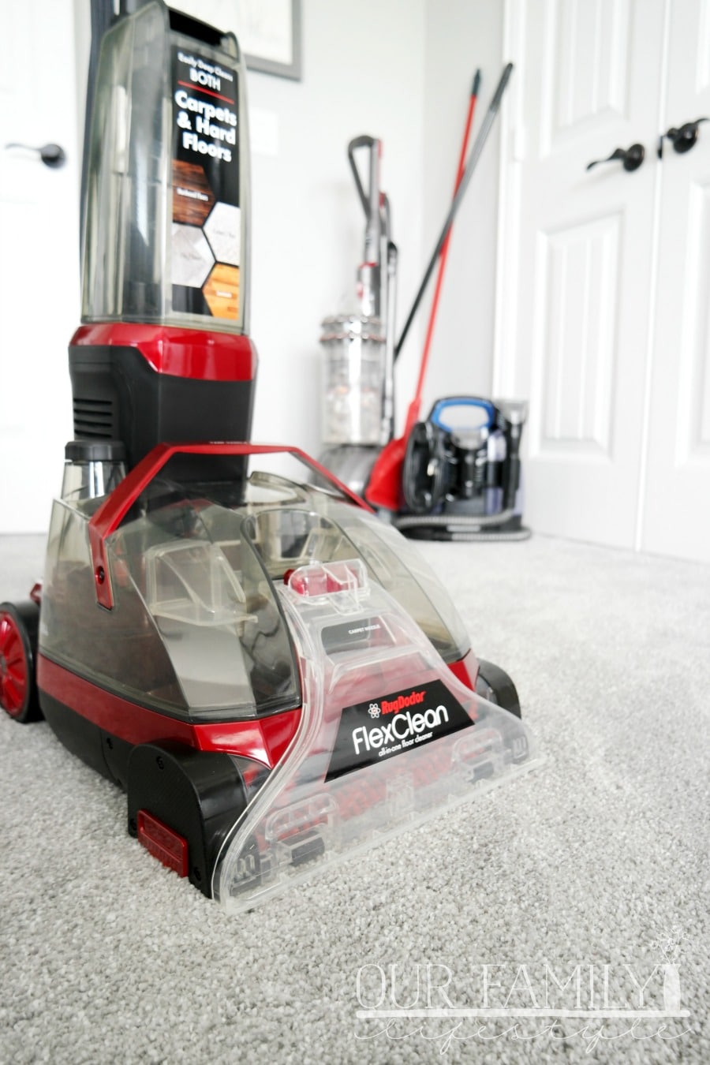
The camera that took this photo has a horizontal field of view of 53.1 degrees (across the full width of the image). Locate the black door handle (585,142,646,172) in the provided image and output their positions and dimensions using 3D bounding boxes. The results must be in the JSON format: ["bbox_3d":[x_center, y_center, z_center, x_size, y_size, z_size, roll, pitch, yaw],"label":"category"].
[{"bbox_3d":[0.591,-0.850,1.629,0.060,0.062,0.143,-5,10,-29],"label":"black door handle"}]

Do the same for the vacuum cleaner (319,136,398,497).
[{"bbox_3d":[-0.032,-0.537,1.951,0.340,1.070,0.390,8,12,44],"label":"vacuum cleaner"}]

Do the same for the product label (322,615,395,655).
[{"bbox_3d":[0.002,0.083,0.573,0.067,0.027,0.004,-7,-22,-38],"label":"product label"}]

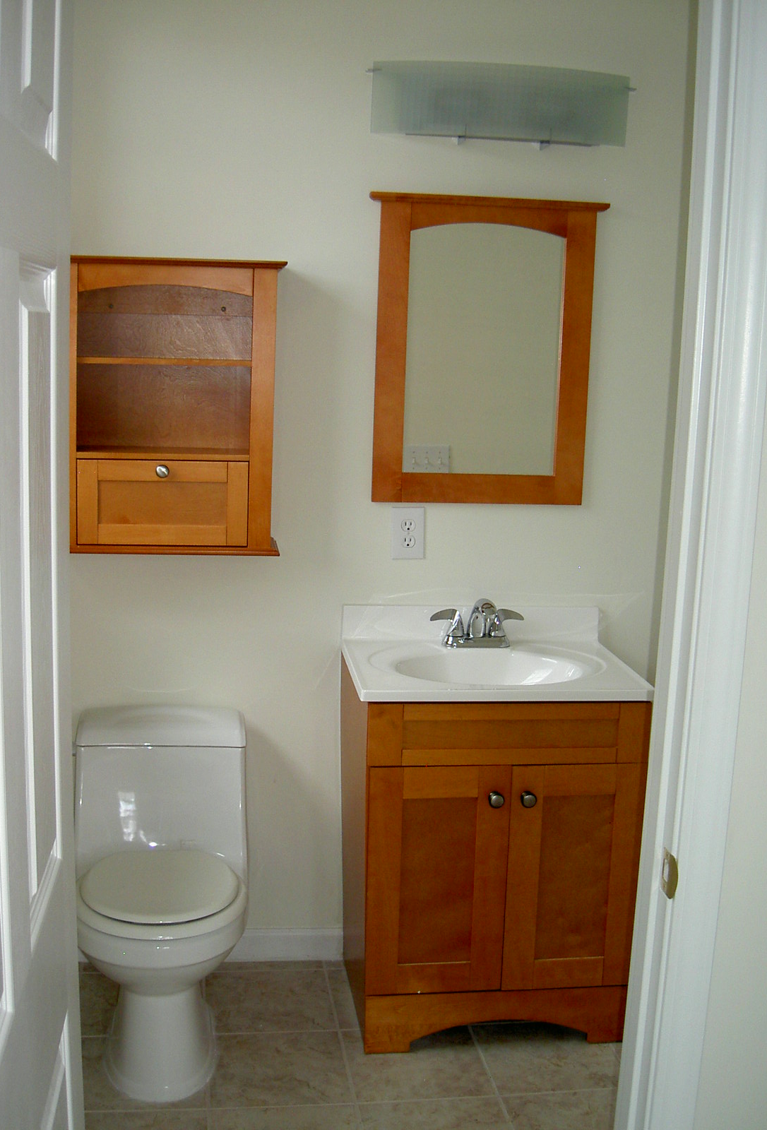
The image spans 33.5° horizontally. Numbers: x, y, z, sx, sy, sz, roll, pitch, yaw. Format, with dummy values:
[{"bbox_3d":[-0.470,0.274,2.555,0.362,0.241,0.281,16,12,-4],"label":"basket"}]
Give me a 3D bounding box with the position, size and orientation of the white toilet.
[{"bbox_3d":[-0.489,0.711,2.790,0.392,0.700,0.660,0,10,-8],"label":"white toilet"}]

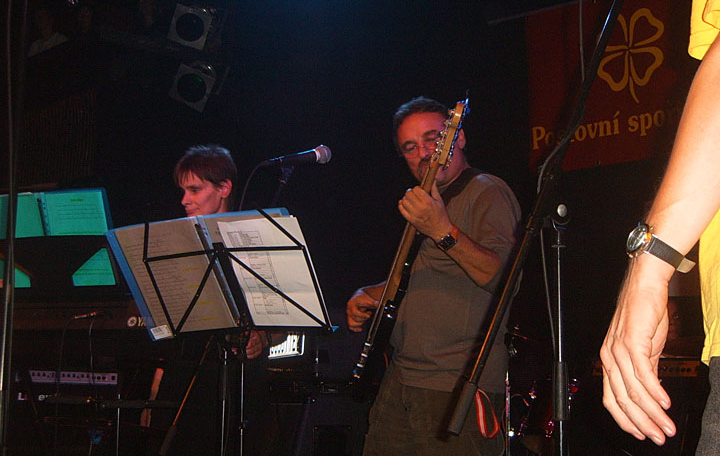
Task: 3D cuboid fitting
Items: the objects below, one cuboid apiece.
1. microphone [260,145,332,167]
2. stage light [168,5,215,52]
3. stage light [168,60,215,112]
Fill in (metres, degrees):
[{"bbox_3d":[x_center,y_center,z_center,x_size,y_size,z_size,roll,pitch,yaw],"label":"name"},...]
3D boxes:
[{"bbox_3d":[-0.164,-0.184,3.100,0.185,0.051,0.051,-11,-3,-22],"label":"microphone"},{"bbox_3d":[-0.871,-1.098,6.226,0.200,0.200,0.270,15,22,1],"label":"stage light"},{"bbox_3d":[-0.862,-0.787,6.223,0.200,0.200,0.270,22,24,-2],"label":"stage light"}]

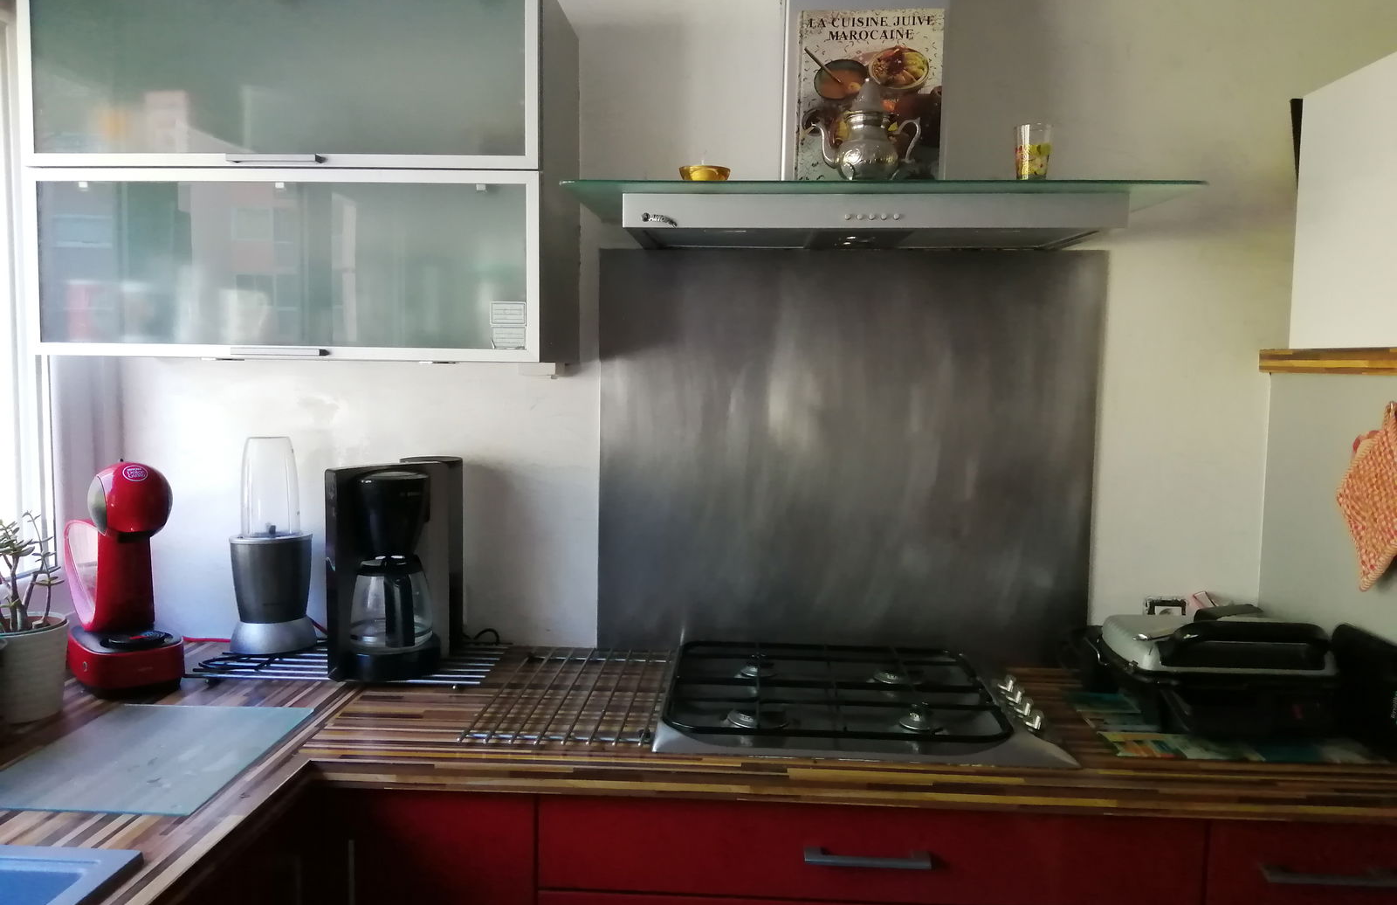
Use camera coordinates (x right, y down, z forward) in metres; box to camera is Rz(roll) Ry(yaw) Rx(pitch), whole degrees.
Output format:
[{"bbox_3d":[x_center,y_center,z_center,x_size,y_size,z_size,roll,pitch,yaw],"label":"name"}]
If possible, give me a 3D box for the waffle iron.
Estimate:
[{"bbox_3d":[0.802,0.337,1.660,0.275,0.143,0.270,1,5,3],"label":"waffle iron"}]

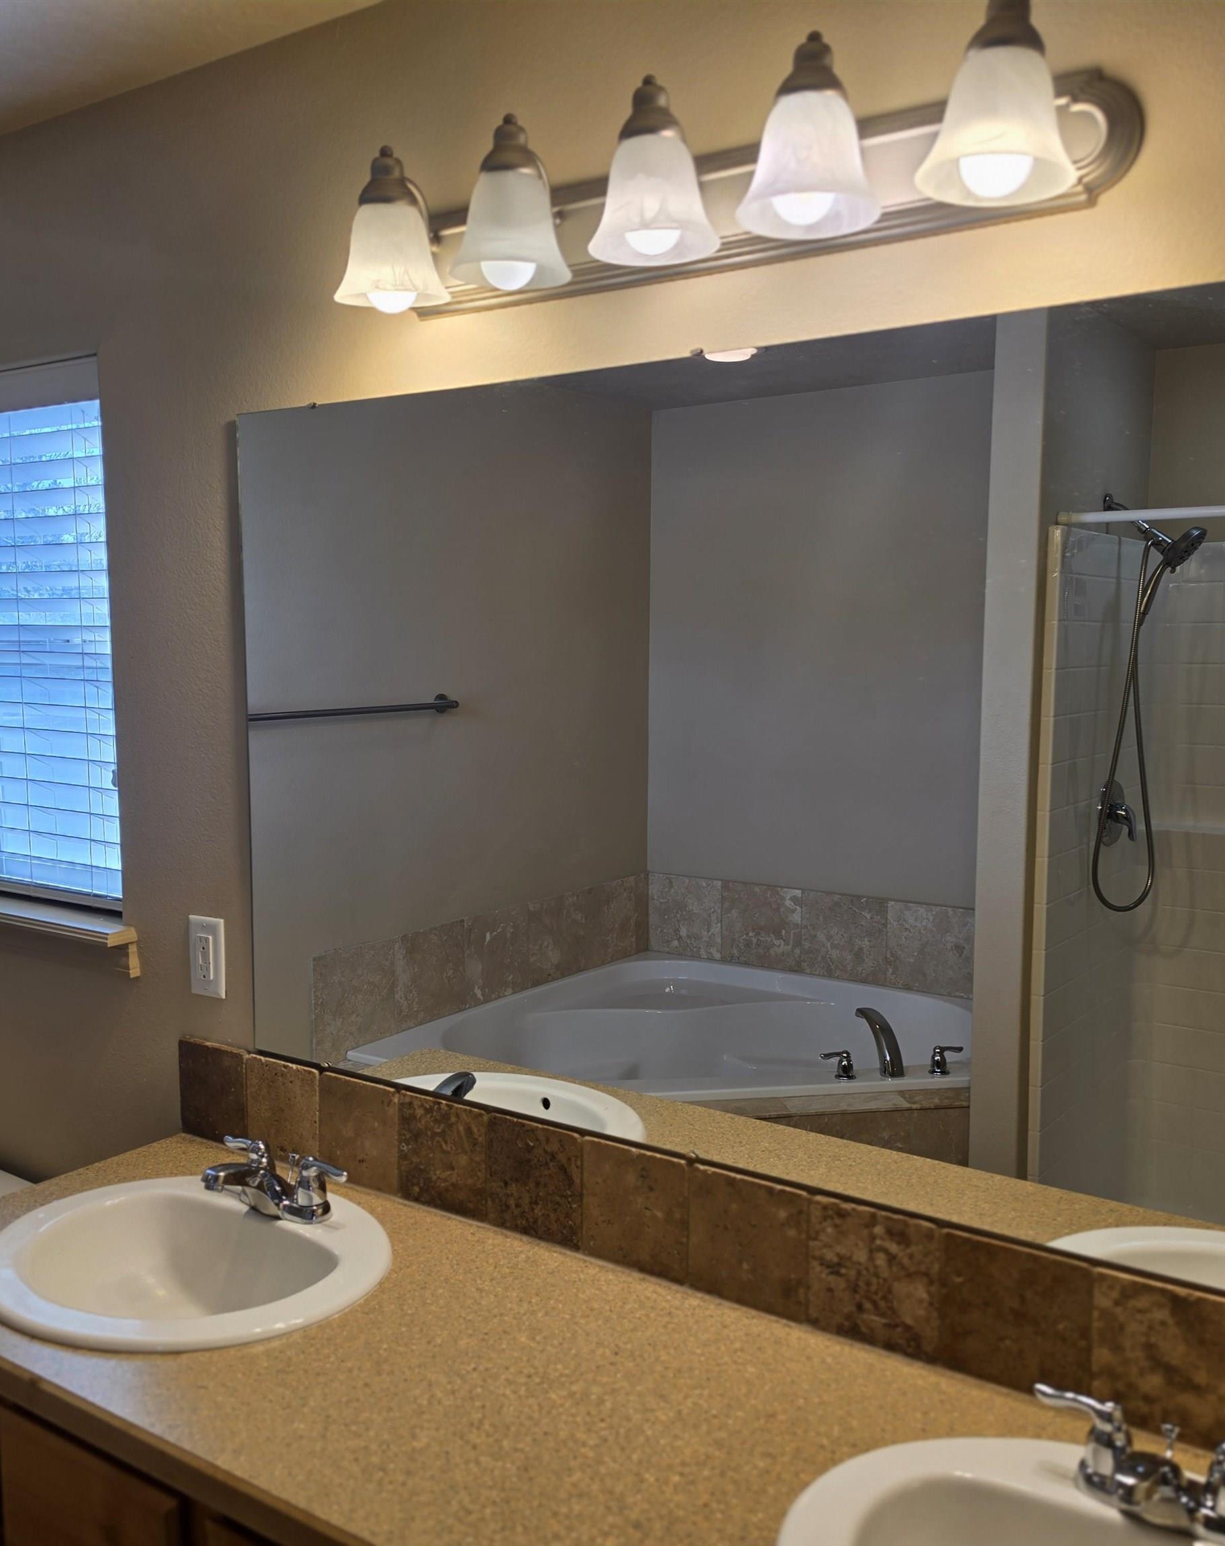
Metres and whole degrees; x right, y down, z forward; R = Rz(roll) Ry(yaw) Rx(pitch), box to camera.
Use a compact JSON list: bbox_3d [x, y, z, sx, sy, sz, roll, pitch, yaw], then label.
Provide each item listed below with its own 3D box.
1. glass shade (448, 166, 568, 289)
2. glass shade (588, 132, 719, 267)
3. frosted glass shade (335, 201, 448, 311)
[{"bbox_3d":[-0.110,-0.601,1.500,0.137,0.104,0.137,0,6,0],"label":"glass shade"},{"bbox_3d":[0.043,-0.591,1.400,0.137,0.104,0.137,0,6,0],"label":"glass shade"},{"bbox_3d":[-0.257,-0.610,1.597,0.137,0.104,0.137,0,6,0],"label":"frosted glass shade"}]

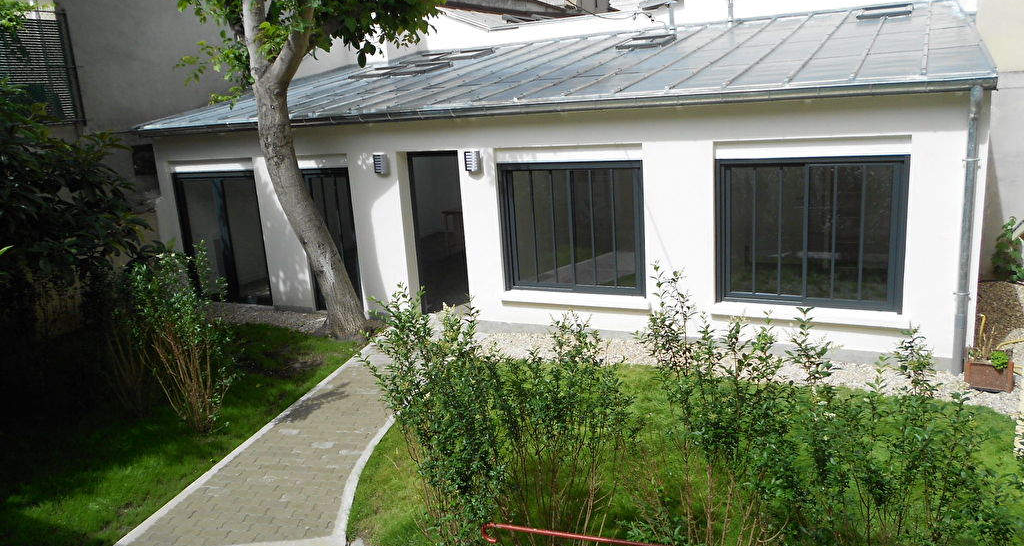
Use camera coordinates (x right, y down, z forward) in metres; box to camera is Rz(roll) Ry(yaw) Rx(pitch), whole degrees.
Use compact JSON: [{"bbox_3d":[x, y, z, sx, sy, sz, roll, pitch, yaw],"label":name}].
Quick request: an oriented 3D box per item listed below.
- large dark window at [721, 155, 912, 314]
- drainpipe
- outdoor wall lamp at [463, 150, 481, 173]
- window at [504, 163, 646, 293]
[{"bbox_3d":[3.029,-0.405,7.902,1.819,1.571,0.100,3,14,27],"label":"large dark window"},{"bbox_3d":[4.201,-0.370,7.101,0.110,2.690,0.160,3,14,27],"label":"drainpipe"},{"bbox_3d":[-0.480,-1.351,9.341,0.150,0.240,0.110,3,14,27],"label":"outdoor wall lamp"},{"bbox_3d":[0.694,-0.519,9.096,1.811,1.567,0.100,3,14,27],"label":"window"}]

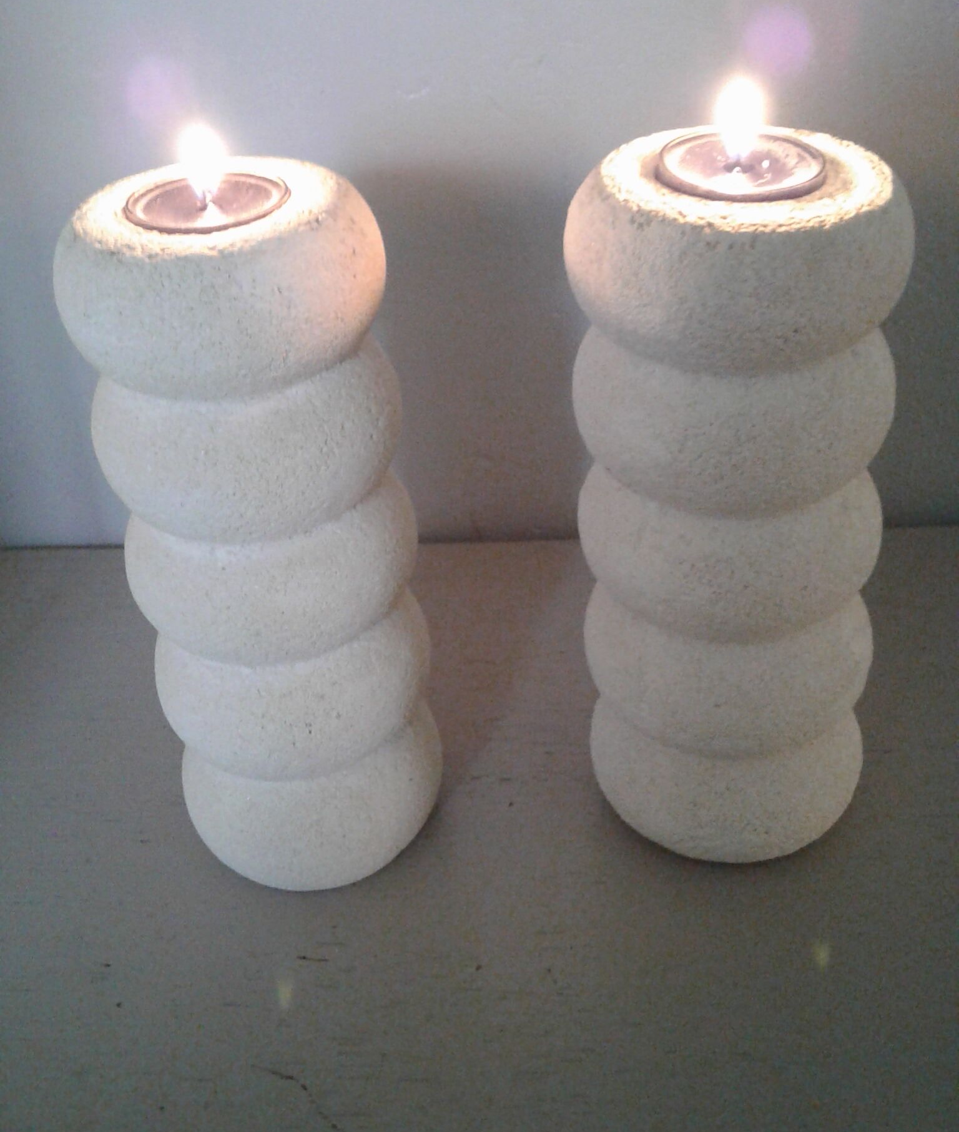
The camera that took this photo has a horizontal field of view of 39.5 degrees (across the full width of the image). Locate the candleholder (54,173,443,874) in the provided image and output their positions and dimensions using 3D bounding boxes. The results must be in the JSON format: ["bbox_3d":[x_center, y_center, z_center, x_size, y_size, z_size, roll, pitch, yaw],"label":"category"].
[{"bbox_3d":[-0.057,-0.006,0.367,0.079,0.194,0.079,-5,32,0],"label":"candleholder"}]

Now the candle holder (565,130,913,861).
[{"bbox_3d":[0.068,-0.015,0.366,0.082,0.193,0.082,-5,32,0],"label":"candle holder"}]

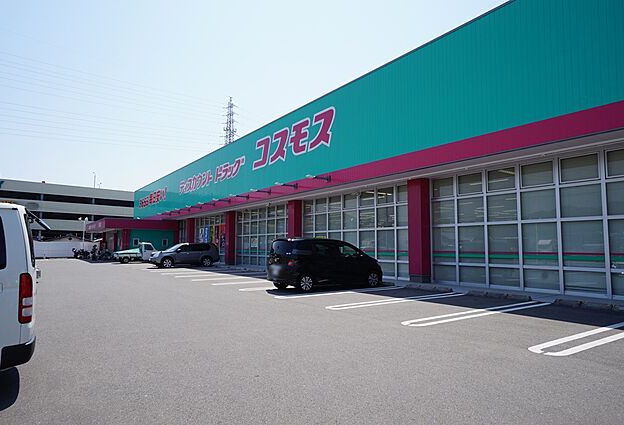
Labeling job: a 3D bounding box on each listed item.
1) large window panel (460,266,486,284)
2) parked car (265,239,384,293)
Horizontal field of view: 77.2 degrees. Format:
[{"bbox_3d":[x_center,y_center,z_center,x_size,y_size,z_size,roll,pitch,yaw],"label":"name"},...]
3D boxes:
[{"bbox_3d":[5.777,2.252,14.036,0.070,0.670,1.050,5,-7,-36],"label":"large window panel"},{"bbox_3d":[0.569,1.750,13.630,4.220,1.715,1.720,4,-6,-33],"label":"parked car"}]

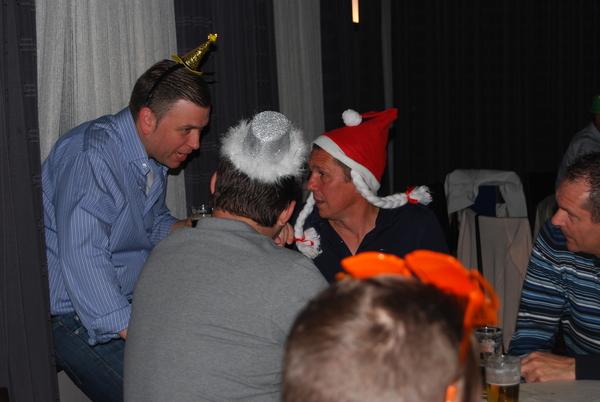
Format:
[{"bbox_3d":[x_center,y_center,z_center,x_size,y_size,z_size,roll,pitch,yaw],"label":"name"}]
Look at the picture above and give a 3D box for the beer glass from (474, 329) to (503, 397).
[{"bbox_3d":[0.431,0.370,2.963,0.061,0.154,0.061,-2,8,0],"label":"beer glass"}]

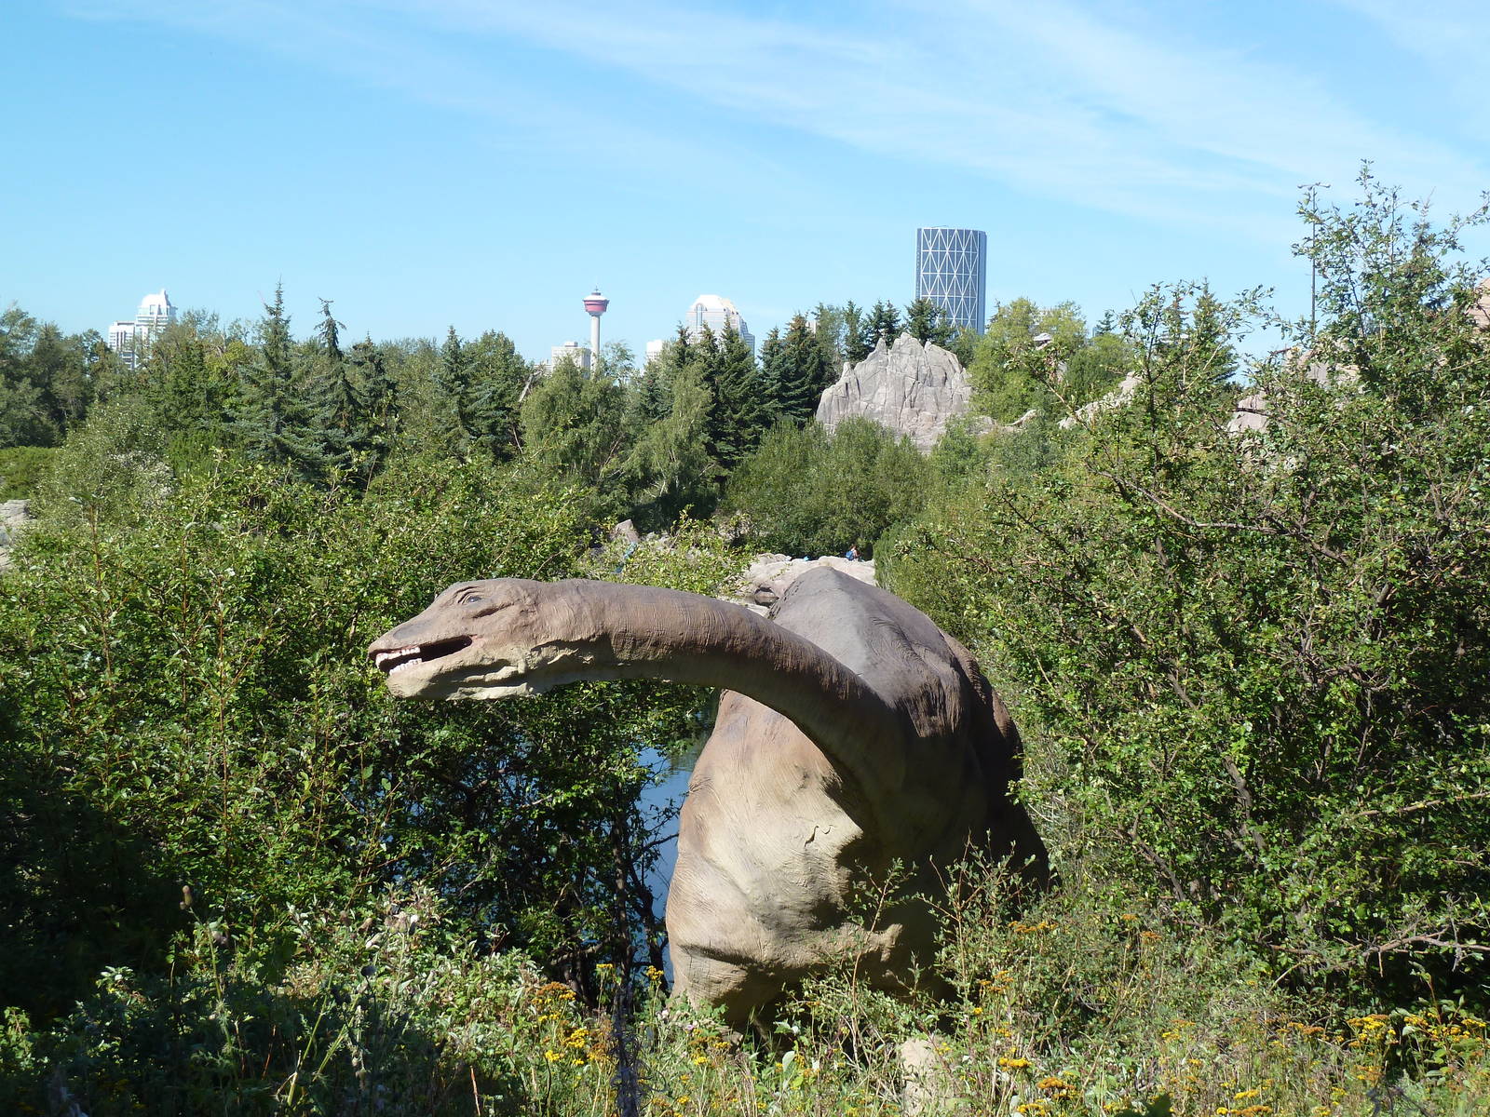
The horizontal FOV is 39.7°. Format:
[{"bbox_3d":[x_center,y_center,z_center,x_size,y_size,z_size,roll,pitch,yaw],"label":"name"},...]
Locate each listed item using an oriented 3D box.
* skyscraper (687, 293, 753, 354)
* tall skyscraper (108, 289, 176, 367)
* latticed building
[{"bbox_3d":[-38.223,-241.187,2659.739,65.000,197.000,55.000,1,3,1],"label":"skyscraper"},{"bbox_3d":[-491.271,-158.700,1682.911,52.000,121.000,38.000,1,3,-7],"label":"tall skyscraper"},{"bbox_3d":[216.502,-232.072,2195.702,78.000,237.000,48.000,0,3,-23],"label":"latticed building"}]

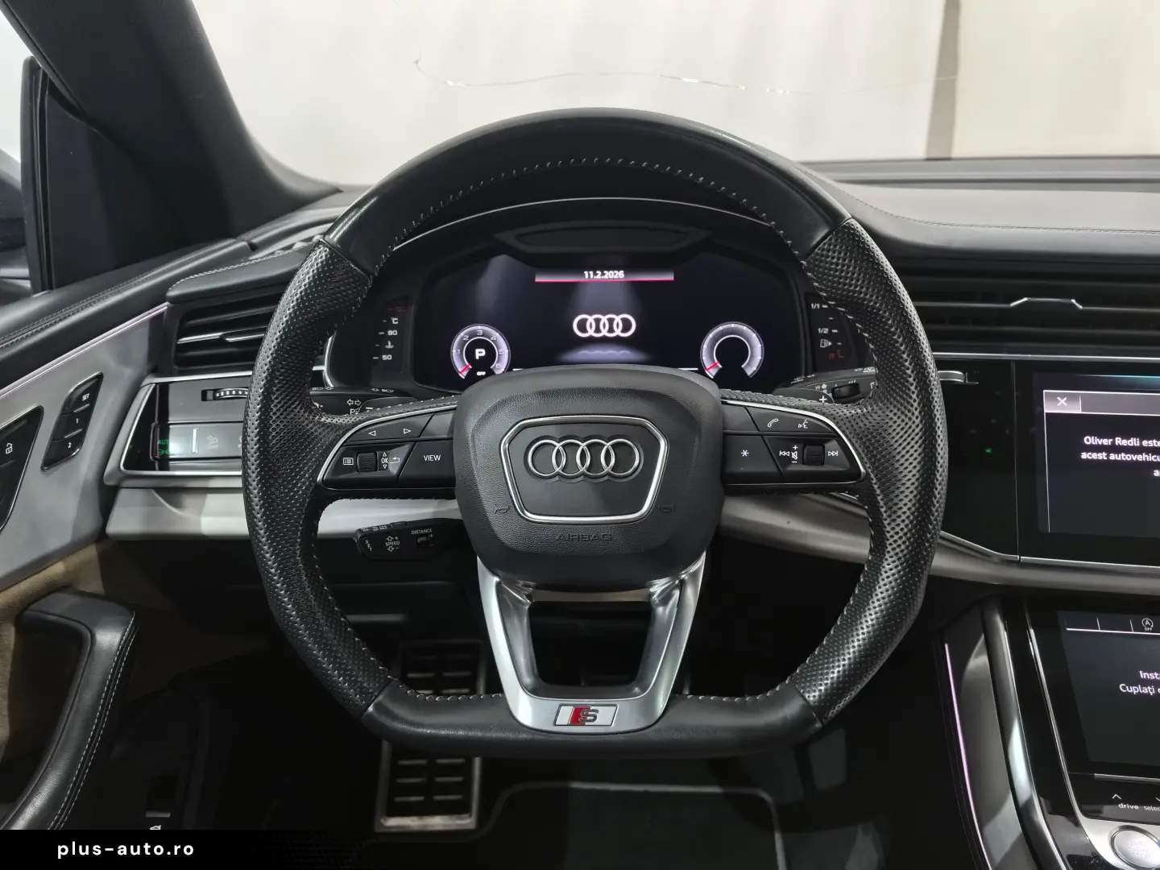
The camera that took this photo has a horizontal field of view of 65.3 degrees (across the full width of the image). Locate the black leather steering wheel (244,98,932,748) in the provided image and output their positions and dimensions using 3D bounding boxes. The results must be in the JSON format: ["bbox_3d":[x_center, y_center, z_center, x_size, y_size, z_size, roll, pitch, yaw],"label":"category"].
[{"bbox_3d":[0.008,0.000,0.492,0.375,0.348,0.105,1,-2,3],"label":"black leather steering wheel"}]

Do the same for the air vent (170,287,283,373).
[{"bbox_3d":[-0.266,-0.083,0.715,0.115,0.064,0.040,-2,15,-7],"label":"air vent"}]

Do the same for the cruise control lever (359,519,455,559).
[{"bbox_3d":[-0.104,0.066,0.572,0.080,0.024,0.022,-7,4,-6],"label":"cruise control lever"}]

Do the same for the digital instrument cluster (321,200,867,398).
[{"bbox_3d":[0.012,-0.104,0.700,0.405,0.145,0.100,1,12,3],"label":"digital instrument cluster"}]

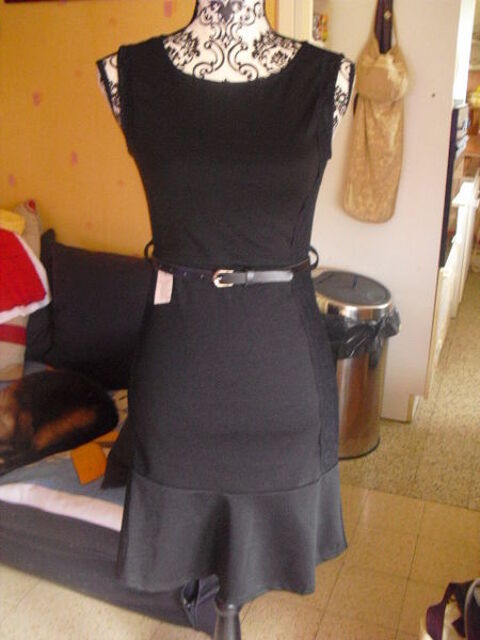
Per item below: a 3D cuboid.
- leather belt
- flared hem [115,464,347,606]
[{"bbox_3d":[-0.015,-0.097,1.081,0.265,0.042,0.200,0,16,-2],"label":"leather belt"},{"bbox_3d":[-0.010,0.357,1.214,0.420,0.200,0.270,0,16,-2],"label":"flared hem"}]

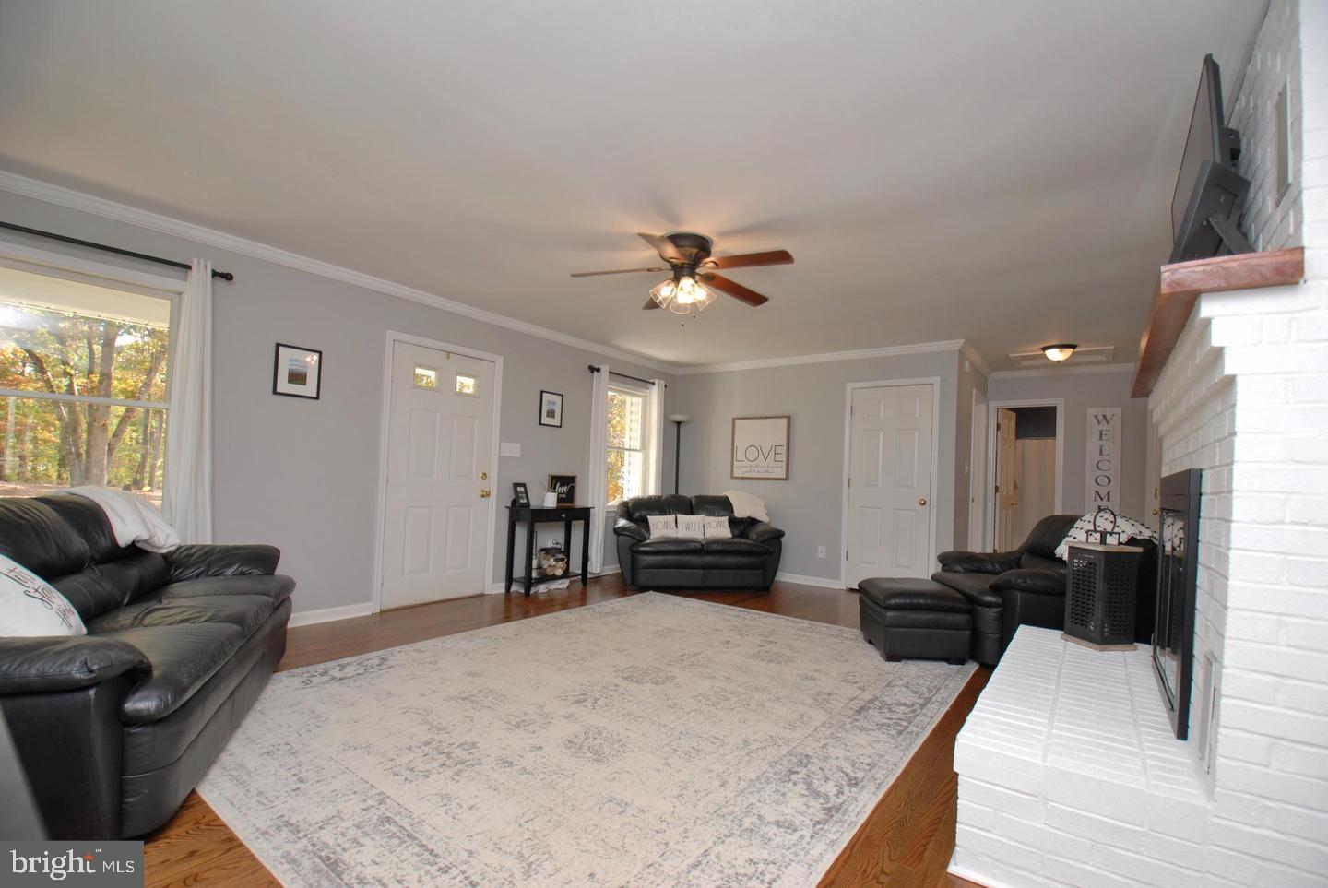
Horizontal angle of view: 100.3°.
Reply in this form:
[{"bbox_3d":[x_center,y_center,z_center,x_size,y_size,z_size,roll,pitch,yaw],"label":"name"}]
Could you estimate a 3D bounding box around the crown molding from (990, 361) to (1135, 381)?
[{"bbox_3d":[4.367,-0.784,6.087,1.400,0.074,0.065,0,-4,38],"label":"crown molding"}]

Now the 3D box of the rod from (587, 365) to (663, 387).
[{"bbox_3d":[-0.392,-0.736,6.218,0.090,0.050,1.303,0,-4,38],"label":"rod"}]

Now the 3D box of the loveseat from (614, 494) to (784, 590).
[{"bbox_3d":[0.322,1.002,5.875,1.680,0.890,0.920,3,-3,-9],"label":"loveseat"}]

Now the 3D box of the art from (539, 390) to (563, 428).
[{"bbox_3d":[-1.104,-0.334,5.409,0.022,0.332,0.283,0,-4,38],"label":"art"}]

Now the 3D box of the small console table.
[{"bbox_3d":[-1.056,0.969,5.161,0.300,0.756,0.855,0,-4,38],"label":"small console table"}]

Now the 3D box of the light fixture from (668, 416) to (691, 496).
[{"bbox_3d":[0.157,0.567,6.616,0.280,1.811,0.280,0,-4,38],"label":"light fixture"}]

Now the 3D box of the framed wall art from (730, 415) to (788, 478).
[{"bbox_3d":[1.098,0.052,6.291,0.730,0.709,0.035,0,-4,38],"label":"framed wall art"}]

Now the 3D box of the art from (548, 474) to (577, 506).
[{"bbox_3d":[-0.958,0.447,5.256,0.040,0.305,0.315,0,-4,38],"label":"art"}]

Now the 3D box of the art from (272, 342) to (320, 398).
[{"bbox_3d":[-2.438,-0.476,3.689,0.022,0.334,0.276,0,-4,38],"label":"art"}]

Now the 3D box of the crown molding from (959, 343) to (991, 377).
[{"bbox_3d":[3.275,-0.845,5.773,0.065,0.074,1.900,0,-4,38],"label":"crown molding"}]

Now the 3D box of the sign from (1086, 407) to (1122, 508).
[{"bbox_3d":[4.630,0.221,5.827,0.284,1.220,0.020,0,-4,38],"label":"sign"}]

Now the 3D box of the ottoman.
[{"bbox_3d":[1.682,1.177,3.754,0.540,0.450,0.530,2,-3,2],"label":"ottoman"}]

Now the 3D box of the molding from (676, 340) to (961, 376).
[{"bbox_3d":[1.455,-0.913,6.071,3.288,0.080,0.070,0,-4,38],"label":"molding"}]

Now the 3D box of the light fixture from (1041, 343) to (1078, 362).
[{"bbox_3d":[3.677,-0.833,5.145,0.280,0.145,0.280,0,-4,38],"label":"light fixture"}]

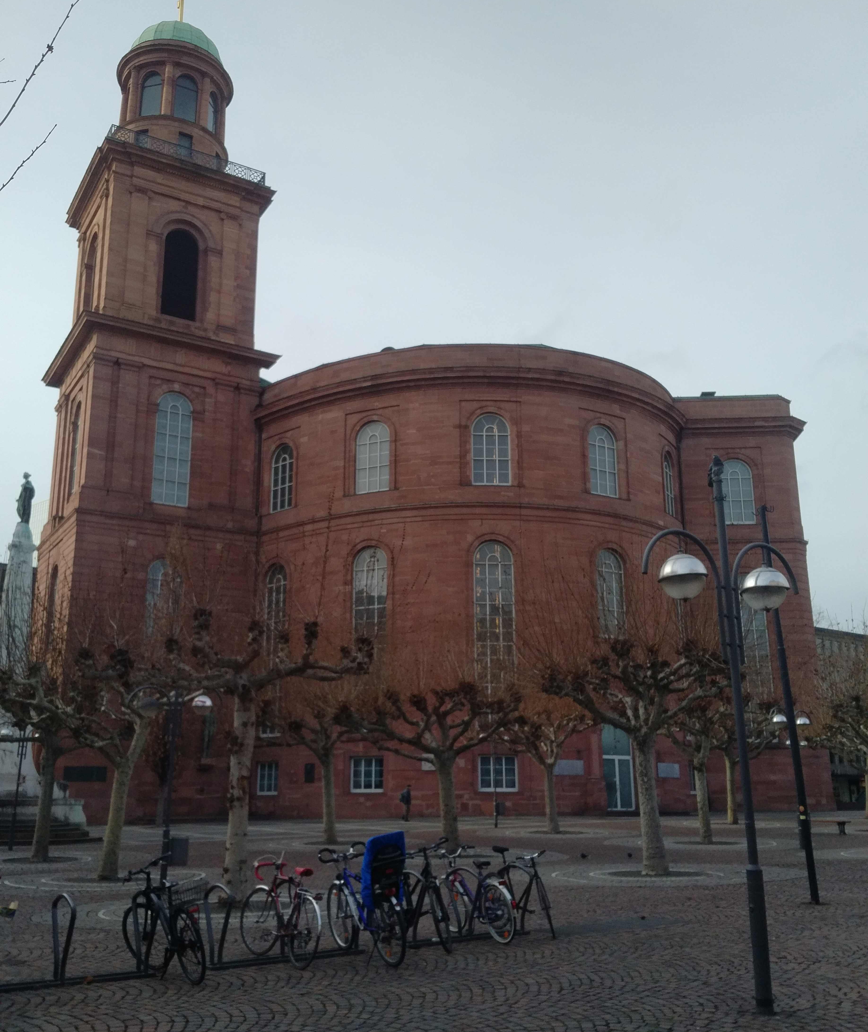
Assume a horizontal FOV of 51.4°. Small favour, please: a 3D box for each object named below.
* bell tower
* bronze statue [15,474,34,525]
[{"bbox_3d":[-18.849,-10.131,61.949,12.400,57.000,12.400,8,-17,-32],"label":"bell tower"},{"bbox_3d":[-15.200,-0.600,33.500,0.680,2.000,0.720,8,-17,-32],"label":"bronze statue"}]

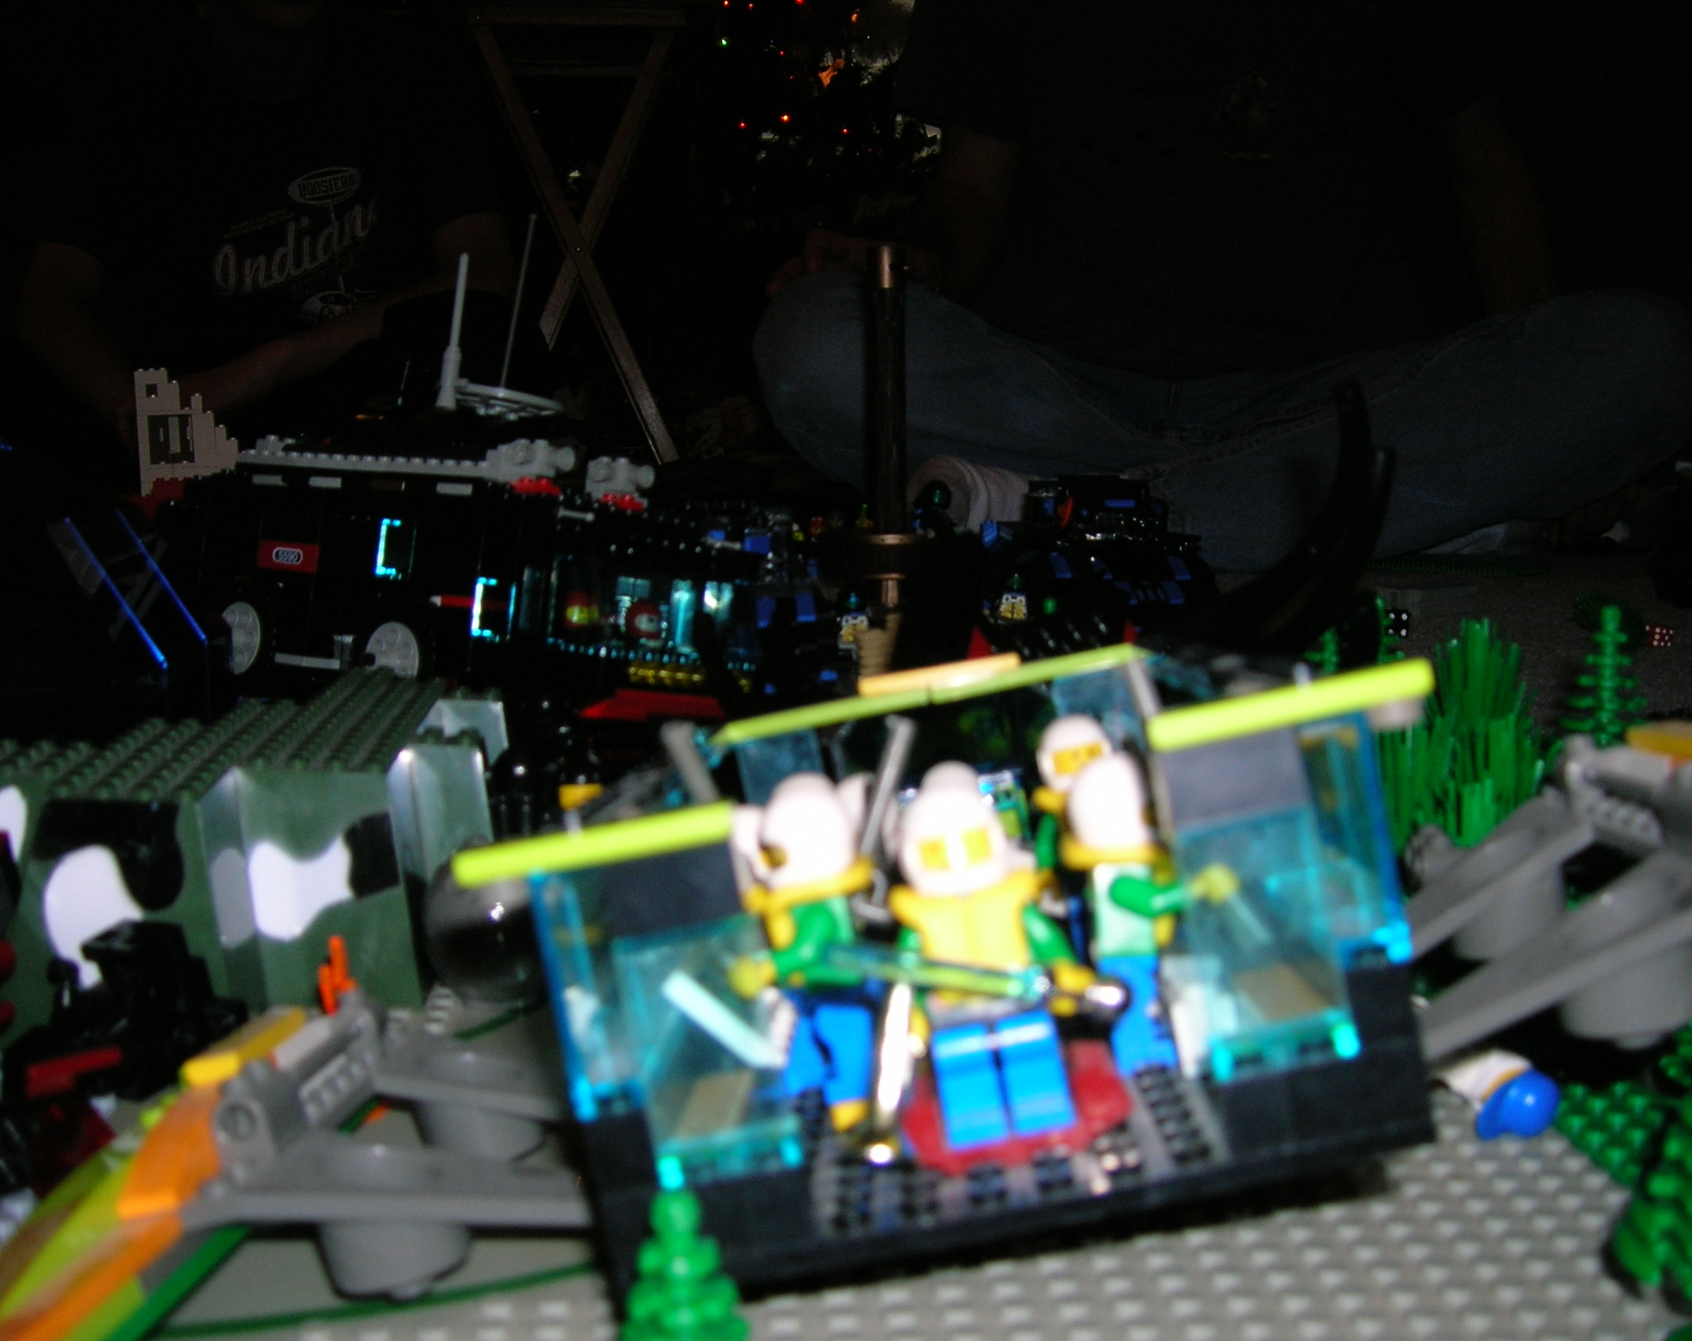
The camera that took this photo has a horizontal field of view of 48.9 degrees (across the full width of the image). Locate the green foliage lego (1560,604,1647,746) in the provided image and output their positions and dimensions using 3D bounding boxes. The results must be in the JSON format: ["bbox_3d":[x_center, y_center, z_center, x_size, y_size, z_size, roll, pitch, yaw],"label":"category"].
[{"bbox_3d":[0.286,0.007,0.696,0.033,0.064,0.033,-1,7,0],"label":"green foliage lego"}]

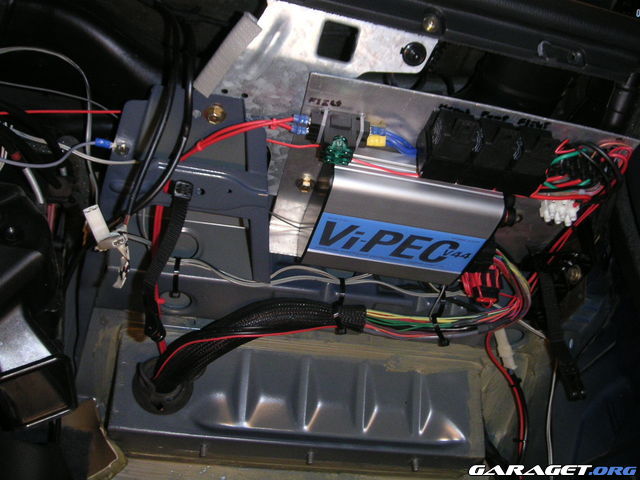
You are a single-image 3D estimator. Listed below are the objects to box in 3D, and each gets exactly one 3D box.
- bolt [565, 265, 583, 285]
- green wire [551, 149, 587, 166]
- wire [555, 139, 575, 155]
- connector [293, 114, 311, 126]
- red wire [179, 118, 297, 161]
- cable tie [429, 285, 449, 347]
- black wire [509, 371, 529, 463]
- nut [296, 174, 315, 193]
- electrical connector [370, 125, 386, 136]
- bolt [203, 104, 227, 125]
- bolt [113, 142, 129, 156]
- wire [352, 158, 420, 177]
[{"bbox_3d":[0.226,0.031,0.625,0.015,0.015,0.010,14,14,9],"label":"bolt"},{"bbox_3d":[0.171,-0.057,0.482,0.024,0.011,0.010,5,6,-11],"label":"green wire"},{"bbox_3d":[0.168,-0.064,0.482,0.013,0.010,0.007,5,6,-11],"label":"wire"},{"bbox_3d":[-0.013,-0.086,0.505,0.014,0.006,0.006,9,19,-10],"label":"connector"},{"bbox_3d":[-0.062,-0.075,0.517,0.106,0.020,0.015,-13,-4,31],"label":"red wire"},{"bbox_3d":[0.101,0.065,0.600,0.014,0.050,0.022,1,18,0],"label":"cable tie"},{"bbox_3d":[0.172,0.153,0.610,0.016,0.080,0.013,-5,17,0],"label":"black wire"},{"bbox_3d":[-0.011,-0.044,0.553,0.015,0.010,0.015,9,-33,-11],"label":"nut"},{"bbox_3d":[0.041,-0.076,0.487,0.011,0.007,0.007,5,6,-11],"label":"electrical connector"},{"bbox_3d":[-0.079,-0.095,0.532,0.015,0.015,0.006,6,46,-6],"label":"bolt"},{"bbox_3d":[-0.151,-0.070,0.535,0.013,0.013,0.006,6,46,-6],"label":"bolt"},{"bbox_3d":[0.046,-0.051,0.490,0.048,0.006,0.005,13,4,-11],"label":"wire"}]

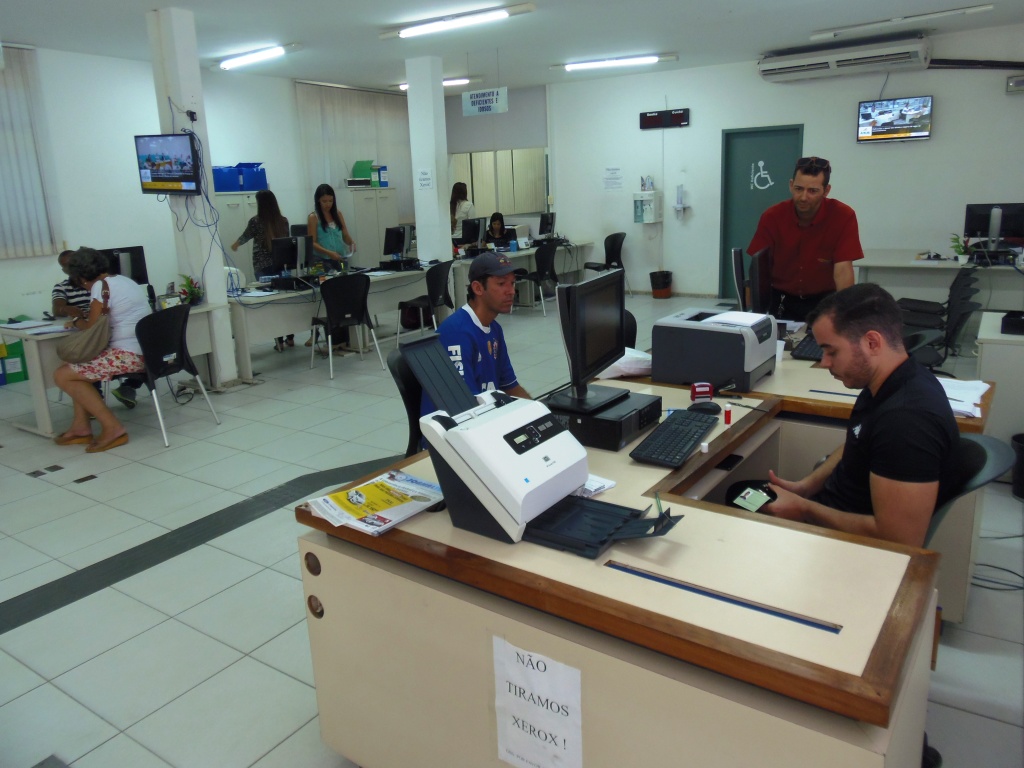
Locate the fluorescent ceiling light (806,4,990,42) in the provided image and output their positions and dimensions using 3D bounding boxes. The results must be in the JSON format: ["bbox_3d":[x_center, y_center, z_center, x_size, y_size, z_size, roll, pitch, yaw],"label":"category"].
[{"bbox_3d":[3.587,-3.367,6.637,1.542,0.070,0.090,11,19,39],"label":"fluorescent ceiling light"}]

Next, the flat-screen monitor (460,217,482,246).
[{"bbox_3d":[-0.408,-1.834,8.650,0.170,0.360,0.460,8,18,32],"label":"flat-screen monitor"}]

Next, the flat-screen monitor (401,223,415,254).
[{"bbox_3d":[-1.154,-1.505,7.550,0.170,0.360,0.460,8,18,32],"label":"flat-screen monitor"}]

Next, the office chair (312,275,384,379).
[{"bbox_3d":[-1.492,-0.536,6.275,0.510,0.840,0.550,-12,18,-32],"label":"office chair"}]

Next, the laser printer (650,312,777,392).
[{"bbox_3d":[0.822,-0.148,2.833,0.380,0.245,0.375,7,17,31],"label":"laser printer"}]

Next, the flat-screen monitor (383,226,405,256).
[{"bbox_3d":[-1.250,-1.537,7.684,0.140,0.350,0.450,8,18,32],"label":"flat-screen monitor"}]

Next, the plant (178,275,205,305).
[{"bbox_3d":[-2.479,-0.724,5.500,0.200,0.230,0.200,-5,15,-11],"label":"plant"}]

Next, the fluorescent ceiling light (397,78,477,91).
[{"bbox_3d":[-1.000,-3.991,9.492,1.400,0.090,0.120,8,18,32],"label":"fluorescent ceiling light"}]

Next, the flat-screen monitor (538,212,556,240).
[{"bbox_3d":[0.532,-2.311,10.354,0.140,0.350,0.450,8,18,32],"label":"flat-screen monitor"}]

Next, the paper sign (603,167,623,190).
[{"bbox_3d":[1.416,-2.891,10.002,0.290,0.340,0.010,8,17,32],"label":"paper sign"}]

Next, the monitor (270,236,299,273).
[{"bbox_3d":[-1.905,-1.135,6.320,0.170,0.360,0.460,8,18,32],"label":"monitor"}]

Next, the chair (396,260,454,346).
[{"bbox_3d":[-0.839,-0.790,7.128,0.550,0.840,0.510,5,17,26],"label":"chair"}]

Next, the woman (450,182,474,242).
[{"bbox_3d":[-0.666,-1.933,9.839,0.440,1.630,0.300,-9,16,-24],"label":"woman"}]

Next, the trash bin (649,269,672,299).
[{"bbox_3d":[2.129,-1.433,10.087,0.314,0.390,0.314,8,18,32],"label":"trash bin"}]

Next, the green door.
[{"bbox_3d":[3.201,-2.175,9.222,0.964,2.192,0.095,8,18,32],"label":"green door"}]

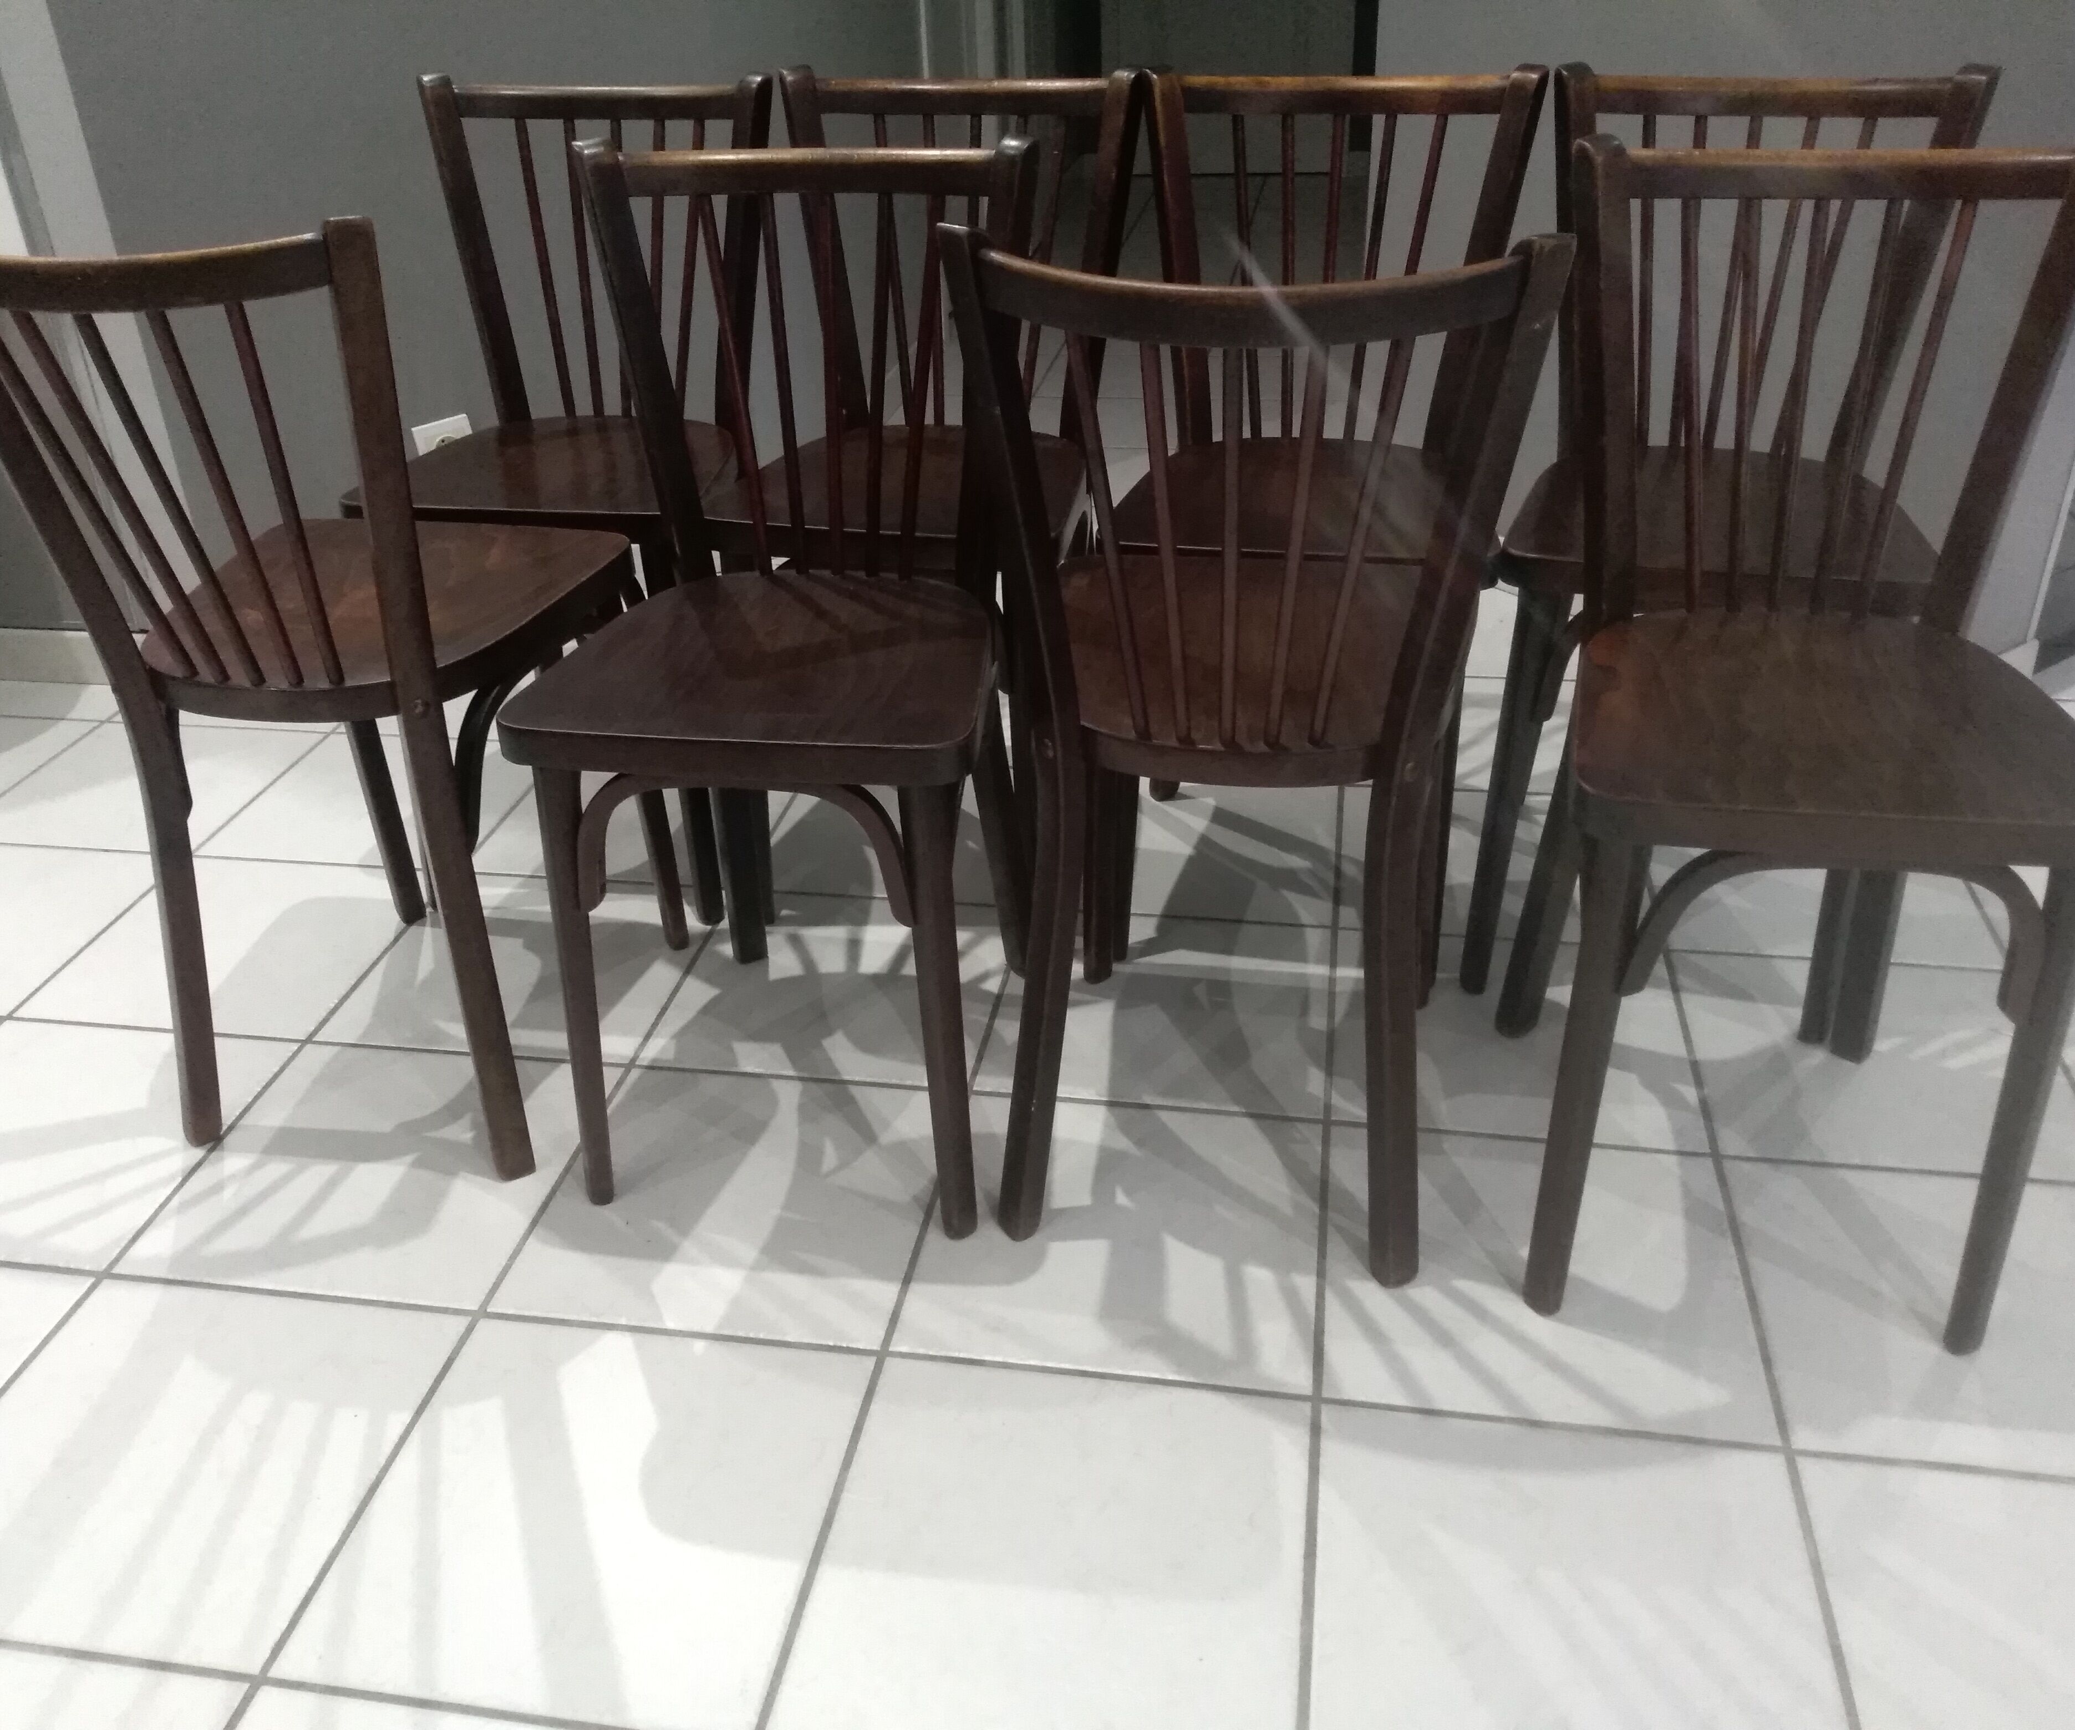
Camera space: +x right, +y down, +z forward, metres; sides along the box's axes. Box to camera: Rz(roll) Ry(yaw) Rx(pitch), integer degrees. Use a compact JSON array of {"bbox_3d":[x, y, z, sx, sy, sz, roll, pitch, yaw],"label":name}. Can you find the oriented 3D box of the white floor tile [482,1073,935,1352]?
[{"bbox_3d":[-0.257,0.293,1.519,0.329,0.010,0.329,3,30,9],"label":"white floor tile"}]

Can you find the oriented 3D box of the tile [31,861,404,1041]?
[{"bbox_3d":[-0.867,0.088,1.905,0.329,0.010,0.329,3,30,9],"label":"tile"}]

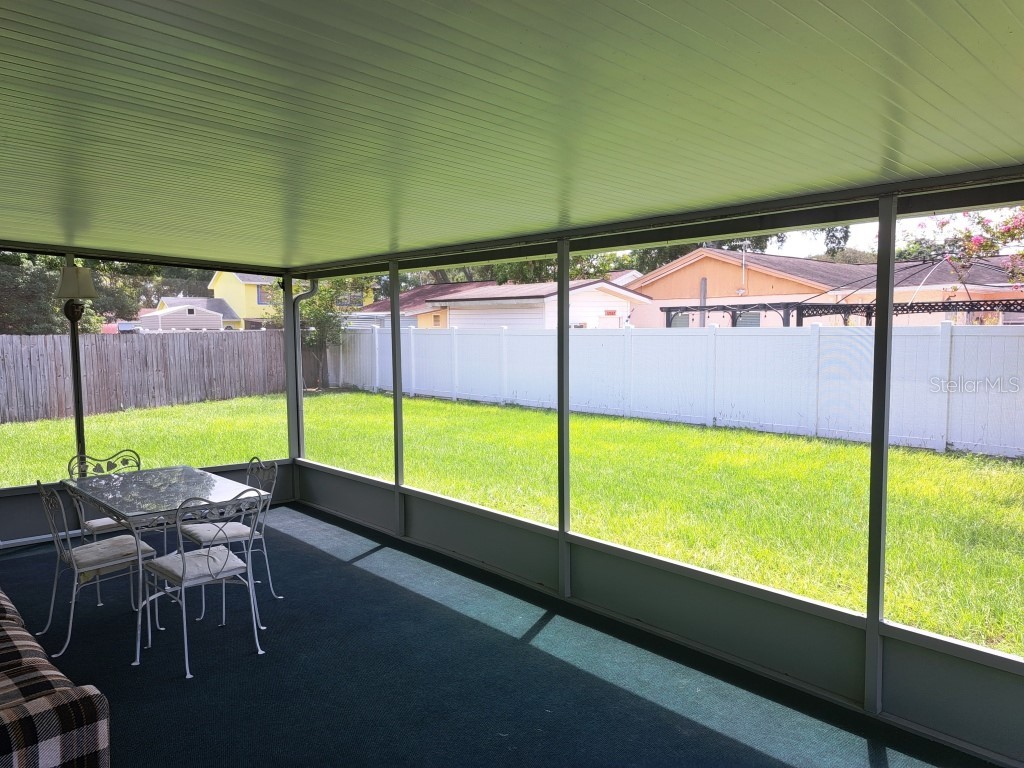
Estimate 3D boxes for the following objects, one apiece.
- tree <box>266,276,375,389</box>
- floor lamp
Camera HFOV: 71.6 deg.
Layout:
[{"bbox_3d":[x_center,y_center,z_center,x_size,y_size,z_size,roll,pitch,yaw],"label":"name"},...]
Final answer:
[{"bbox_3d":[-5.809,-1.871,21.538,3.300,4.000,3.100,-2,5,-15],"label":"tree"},{"bbox_3d":[-3.435,0.127,5.685,0.340,2.176,0.340,-3,5,-31],"label":"floor lamp"}]

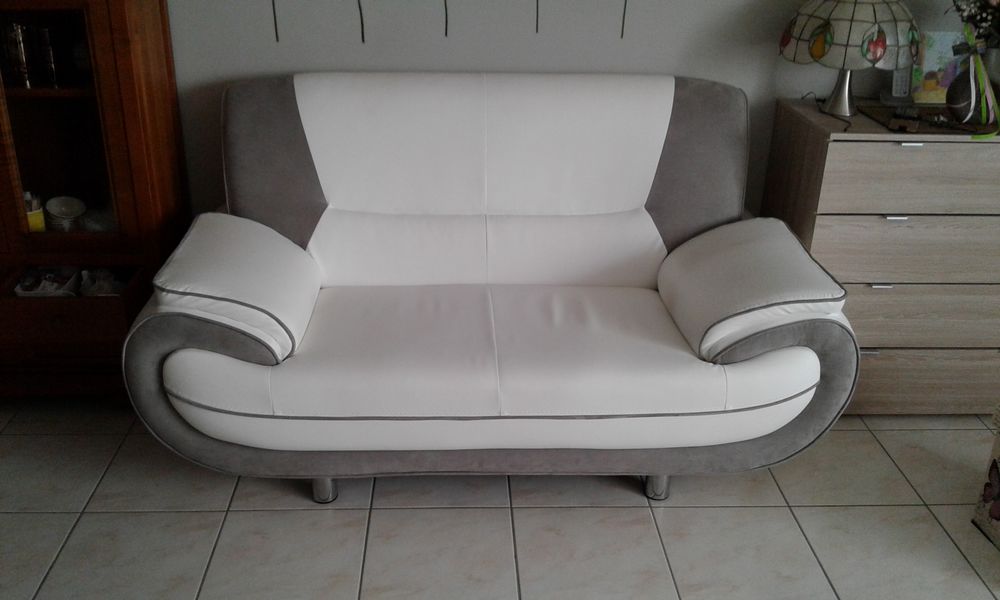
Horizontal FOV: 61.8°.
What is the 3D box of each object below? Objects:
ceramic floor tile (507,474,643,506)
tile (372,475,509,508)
[{"bbox_3d":[0.194,0.437,2.158,0.338,0.010,0.318,0,26,-2],"label":"ceramic floor tile"},{"bbox_3d":[-0.144,0.436,2.145,0.338,0.010,0.318,0,26,-2],"label":"tile"}]

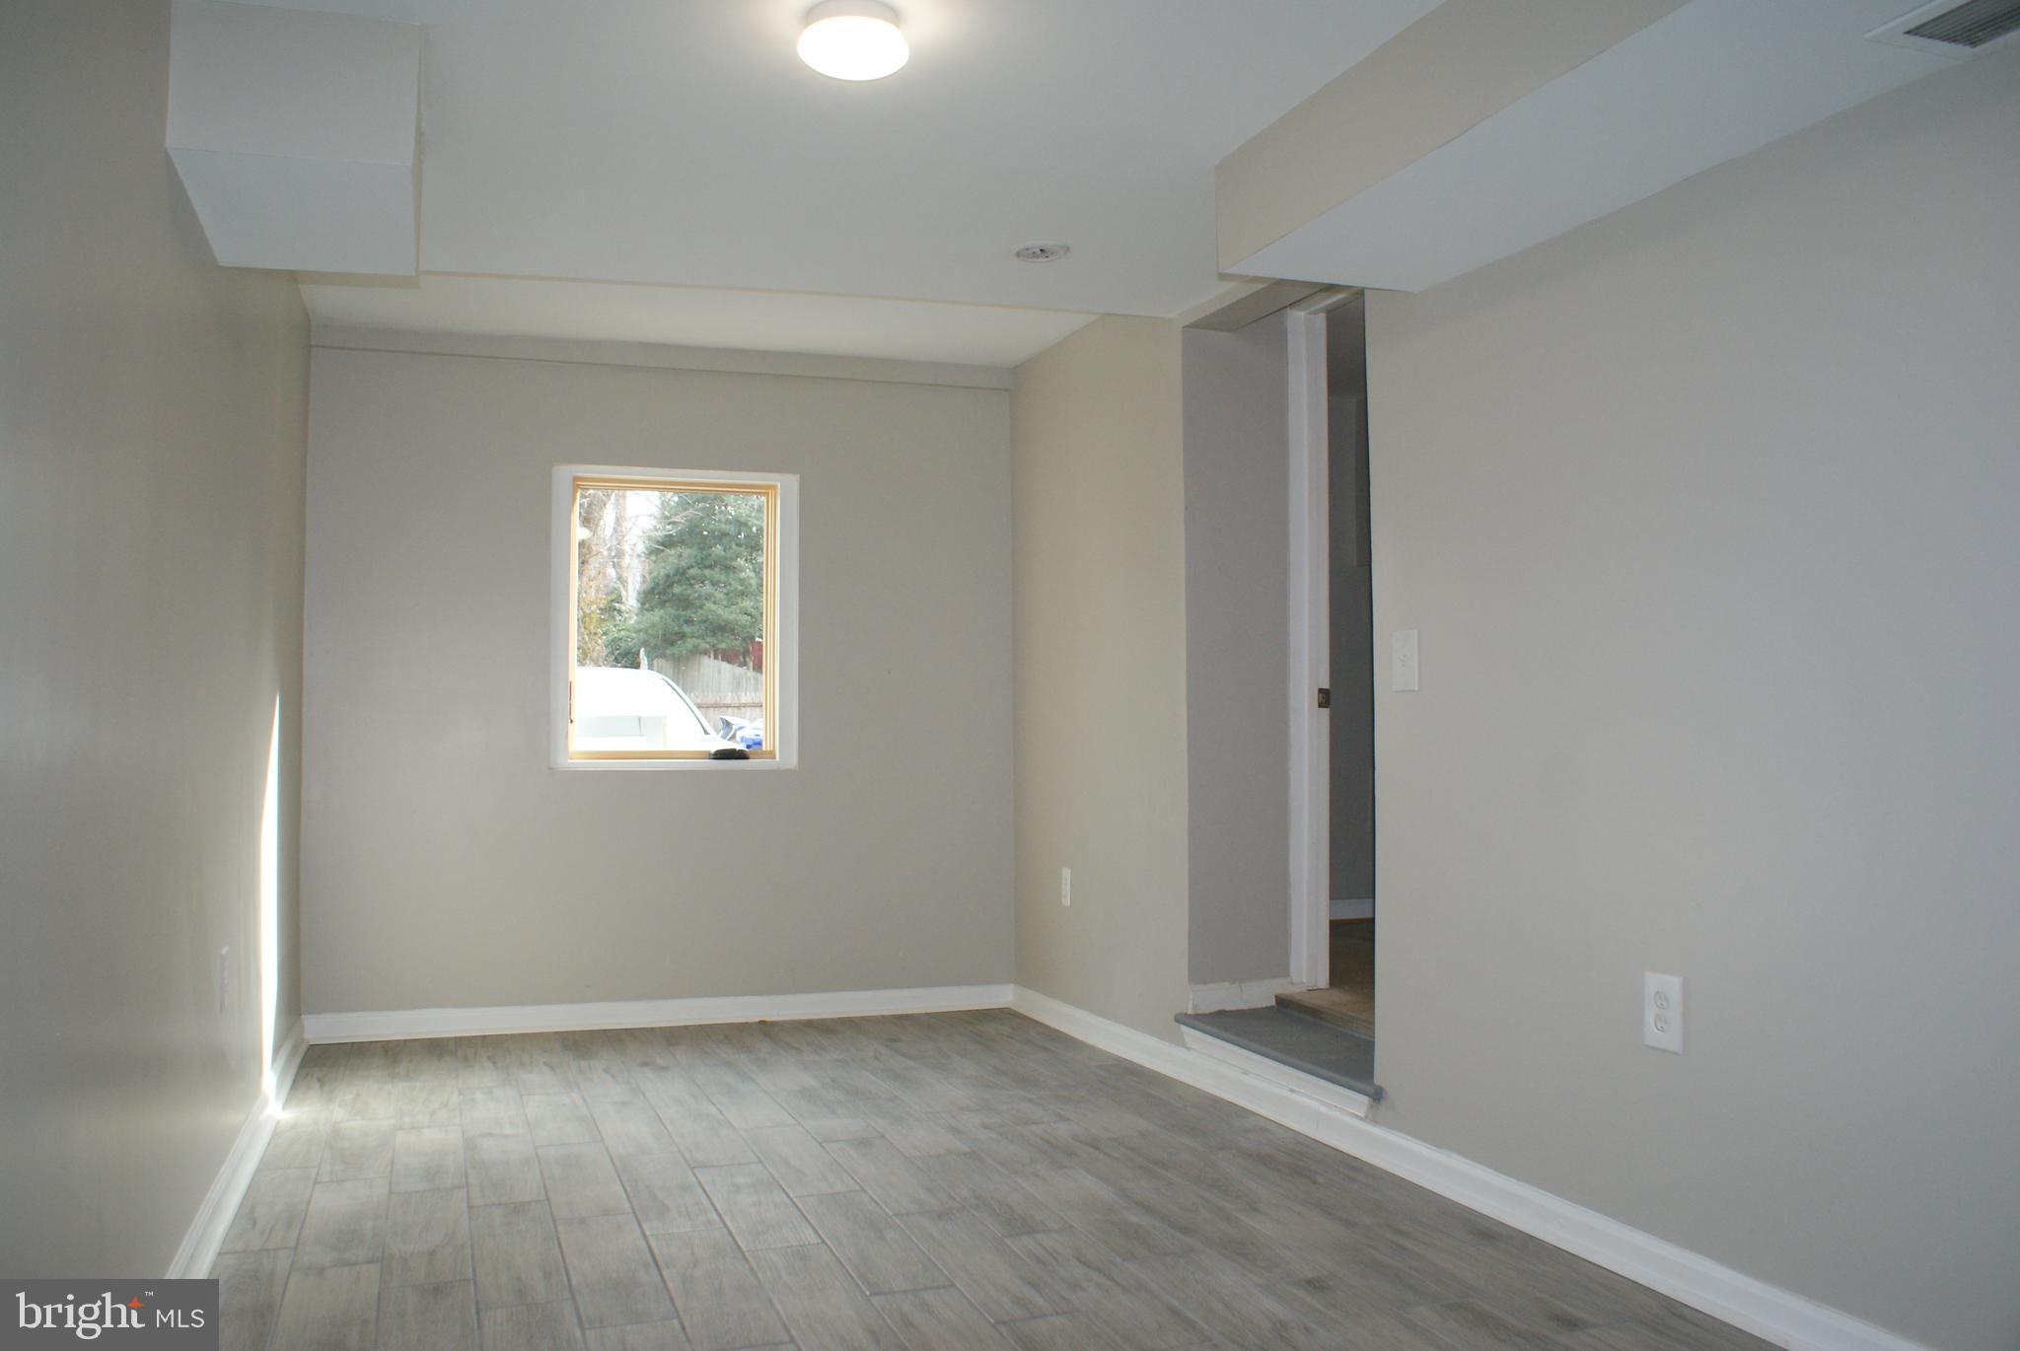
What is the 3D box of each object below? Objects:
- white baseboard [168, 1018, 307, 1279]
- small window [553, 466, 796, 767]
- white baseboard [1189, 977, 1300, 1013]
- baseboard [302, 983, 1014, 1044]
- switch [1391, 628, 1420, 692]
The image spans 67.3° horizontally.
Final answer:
[{"bbox_3d":[-1.742,1.050,3.510,0.024,0.088,2.553,1,-3,-21],"label":"white baseboard"},{"bbox_3d":[-1.123,-0.188,5.116,0.810,1.010,0.090,1,-3,-15],"label":"small window"},{"bbox_3d":[0.645,0.885,4.187,0.337,0.080,0.020,1,-3,-21],"label":"white baseboard"},{"bbox_3d":[-1.089,1.114,5.026,2.290,0.087,0.022,1,-3,-15],"label":"baseboard"},{"bbox_3d":[0.854,-0.031,3.287,0.010,0.128,0.083,1,-3,-21],"label":"switch"}]

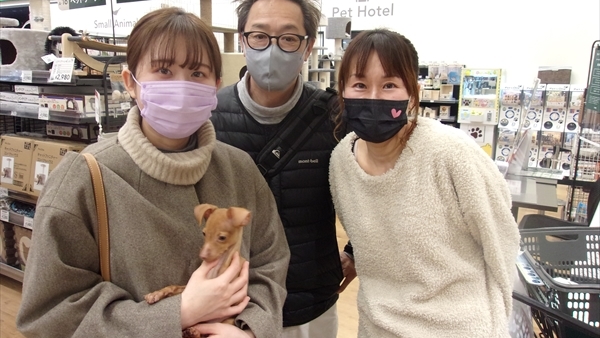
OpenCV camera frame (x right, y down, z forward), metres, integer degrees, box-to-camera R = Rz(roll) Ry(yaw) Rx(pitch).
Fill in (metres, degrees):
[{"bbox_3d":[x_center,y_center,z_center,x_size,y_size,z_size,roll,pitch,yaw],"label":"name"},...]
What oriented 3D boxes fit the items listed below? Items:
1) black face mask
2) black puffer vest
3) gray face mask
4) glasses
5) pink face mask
[{"bbox_3d":[0.160,-0.102,0.985,0.137,0.097,0.085,4,16,11],"label":"black face mask"},{"bbox_3d":[-0.049,0.086,1.240,0.420,0.630,0.270,-2,13,3],"label":"black puffer vest"},{"bbox_3d":[-0.058,-0.237,1.100,0.135,0.110,0.090,5,13,-4],"label":"gray face mask"},{"bbox_3d":[-0.062,-0.303,1.123,0.143,0.048,0.142,5,13,-5],"label":"glasses"},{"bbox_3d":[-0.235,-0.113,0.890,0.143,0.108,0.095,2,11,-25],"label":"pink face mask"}]

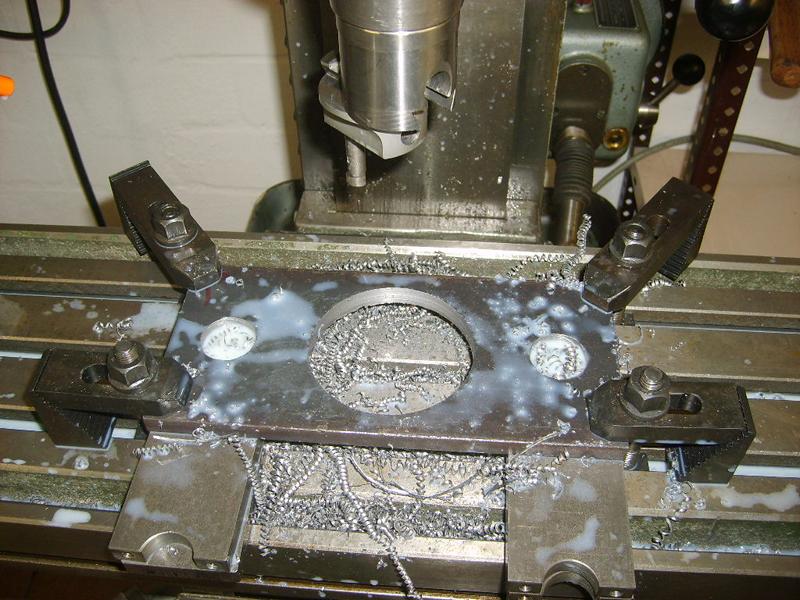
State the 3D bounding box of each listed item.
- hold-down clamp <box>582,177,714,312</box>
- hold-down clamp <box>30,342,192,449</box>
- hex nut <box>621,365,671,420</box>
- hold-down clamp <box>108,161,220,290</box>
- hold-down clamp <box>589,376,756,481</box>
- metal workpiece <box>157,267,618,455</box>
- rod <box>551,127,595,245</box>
[{"bbox_3d":[0.143,-0.021,0.481,0.027,0.069,0.093,36,58,29],"label":"hold-down clamp"},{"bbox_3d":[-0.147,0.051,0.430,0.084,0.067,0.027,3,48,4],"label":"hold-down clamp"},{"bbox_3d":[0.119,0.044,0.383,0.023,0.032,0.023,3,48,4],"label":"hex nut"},{"bbox_3d":[-0.139,-0.033,0.501,0.027,0.069,0.086,-31,54,-24],"label":"hold-down clamp"},{"bbox_3d":[0.134,0.066,0.415,0.079,0.056,0.027,3,48,4],"label":"hold-down clamp"},{"bbox_3d":[-0.005,0.030,0.448,0.247,0.013,0.111,3,48,4],"label":"metal workpiece"},{"bbox_3d":[0.124,-0.077,0.591,0.028,0.116,0.028,-1,48,8],"label":"rod"}]

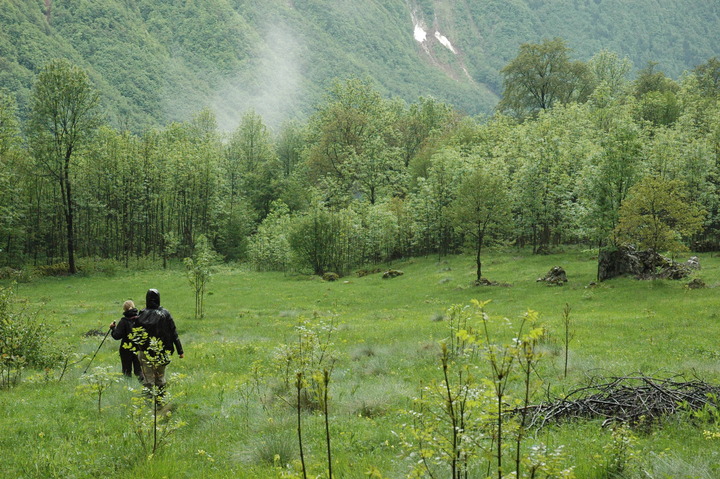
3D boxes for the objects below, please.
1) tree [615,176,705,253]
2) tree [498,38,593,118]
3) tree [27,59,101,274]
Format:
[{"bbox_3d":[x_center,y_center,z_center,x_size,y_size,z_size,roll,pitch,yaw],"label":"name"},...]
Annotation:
[{"bbox_3d":[16.650,-1.060,80.000,5.000,4.890,4.670,0,0,0],"label":"tree"},{"bbox_3d":[16.760,-9.940,130.000,8.670,16.440,8.310,0,0,0],"label":"tree"},{"bbox_3d":[-17.720,-4.390,86.000,4.420,12.850,4.300,0,0,0],"label":"tree"}]

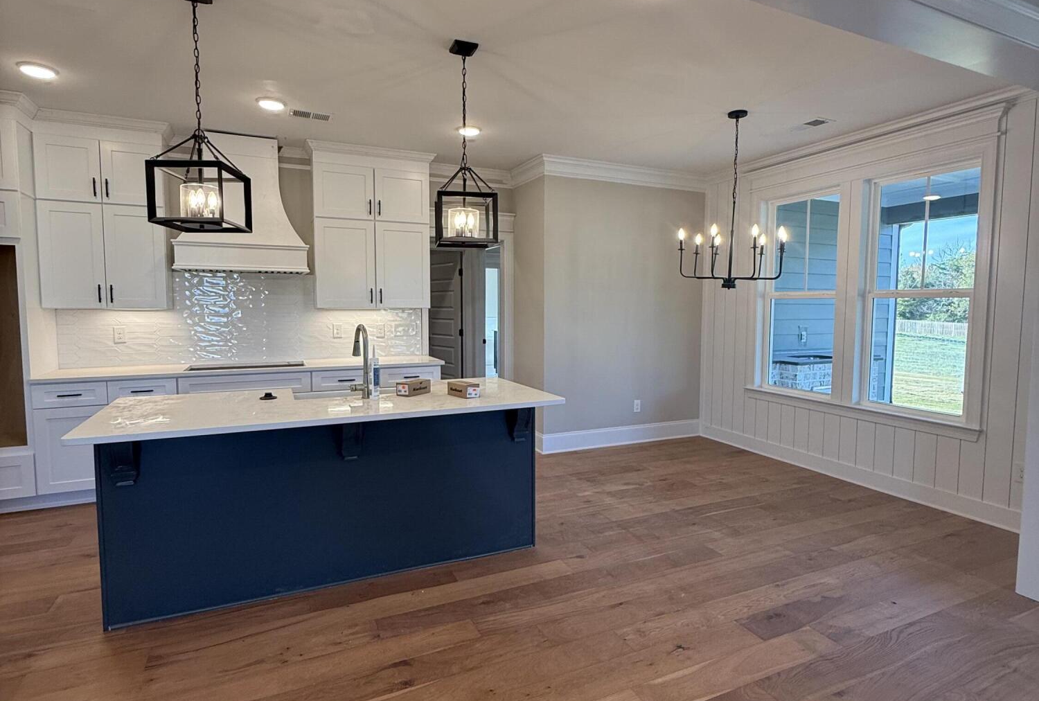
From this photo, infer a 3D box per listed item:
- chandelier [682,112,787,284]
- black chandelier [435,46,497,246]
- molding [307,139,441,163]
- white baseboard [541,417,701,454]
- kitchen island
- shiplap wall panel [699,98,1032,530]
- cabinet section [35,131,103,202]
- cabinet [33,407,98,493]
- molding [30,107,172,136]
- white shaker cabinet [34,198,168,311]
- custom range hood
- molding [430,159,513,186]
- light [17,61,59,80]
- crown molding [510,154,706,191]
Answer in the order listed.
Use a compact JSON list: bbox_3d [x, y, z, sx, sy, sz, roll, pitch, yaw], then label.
[{"bbox_3d":[1.514,-1.033,3.907,0.720,1.206,0.720,-2,5,-25],"label":"chandelier"},{"bbox_3d":[-0.285,-1.066,2.942,0.300,1.022,0.300,-1,5,-14],"label":"black chandelier"},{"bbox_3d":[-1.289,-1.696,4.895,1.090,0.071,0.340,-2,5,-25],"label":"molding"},{"bbox_3d":[1.088,0.866,5.696,1.906,0.182,0.025,-2,5,-25],"label":"white baseboard"},{"bbox_3d":[-0.919,0.710,2.974,2.132,0.914,0.933,-2,5,-25],"label":"kitchen island"},{"bbox_3d":[2.587,-0.278,4.612,0.090,2.650,3.020,-2,5,-25],"label":"shiplap wall panel"},{"bbox_3d":[-3.283,-1.302,4.144,0.375,0.445,0.310,-2,5,-25],"label":"cabinet section"},{"bbox_3d":[-3.189,0.662,4.125,0.415,0.595,0.615,-2,5,-25],"label":"cabinet"},{"bbox_3d":[-2.974,-1.627,3.988,0.835,0.074,0.075,-2,5,-25],"label":"molding"},{"bbox_3d":[-3.084,-0.693,4.223,0.763,0.761,0.330,-2,5,-25],"label":"white shaker cabinet"},{"bbox_3d":[-2.229,-1.162,4.511,0.936,1.045,0.510,-2,5,-25],"label":"custom range hood"},{"bbox_3d":[-0.483,-1.704,5.478,0.930,0.148,0.095,-2,5,-25],"label":"molding"},{"bbox_3d":[-2.748,-1.592,3.201,0.190,0.022,0.190,-2,5,-25],"label":"light"},{"bbox_3d":[0.942,-1.721,5.719,1.960,0.145,0.775,-2,5,-25],"label":"crown molding"}]

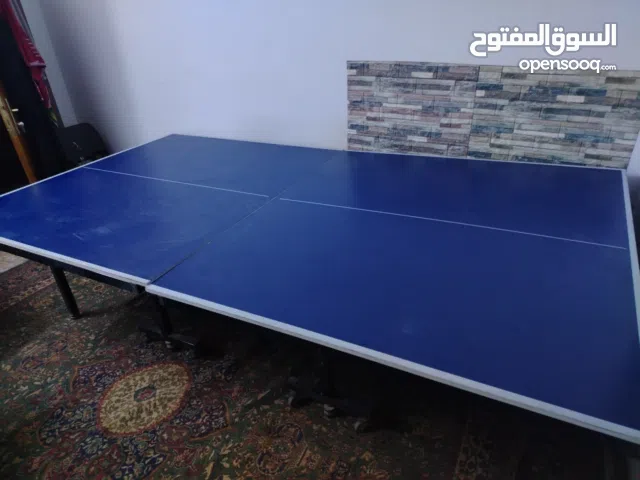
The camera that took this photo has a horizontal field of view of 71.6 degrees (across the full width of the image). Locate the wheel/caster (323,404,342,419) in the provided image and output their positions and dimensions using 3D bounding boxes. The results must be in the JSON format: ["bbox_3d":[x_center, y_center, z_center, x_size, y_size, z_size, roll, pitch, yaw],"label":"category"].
[{"bbox_3d":[0.052,0.712,1.844,0.065,0.051,0.040,5,30,18],"label":"wheel/caster"}]

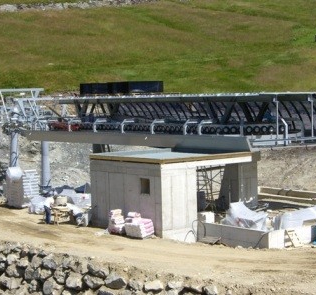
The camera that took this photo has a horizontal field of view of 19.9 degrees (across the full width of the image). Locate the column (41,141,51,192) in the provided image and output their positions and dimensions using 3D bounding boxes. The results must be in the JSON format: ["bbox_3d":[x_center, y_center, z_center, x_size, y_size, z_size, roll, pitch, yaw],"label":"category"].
[{"bbox_3d":[-9.554,1.542,77.000,0.760,4.400,0.760,-1,3,0],"label":"column"}]

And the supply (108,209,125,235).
[{"bbox_3d":[-2.318,4.151,50.200,0.750,1.300,0.850,-3,4,-41],"label":"supply"}]

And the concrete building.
[{"bbox_3d":[0.928,2.628,53.877,7.400,4.450,6.700,-3,4,-41],"label":"concrete building"}]

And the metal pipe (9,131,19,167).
[{"bbox_3d":[-12.616,1.011,79.000,0.720,4.700,0.720,-3,4,-41],"label":"metal pipe"}]

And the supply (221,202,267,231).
[{"bbox_3d":[4.842,3.890,50.300,1.400,1.400,2.200,-3,4,-41],"label":"supply"}]

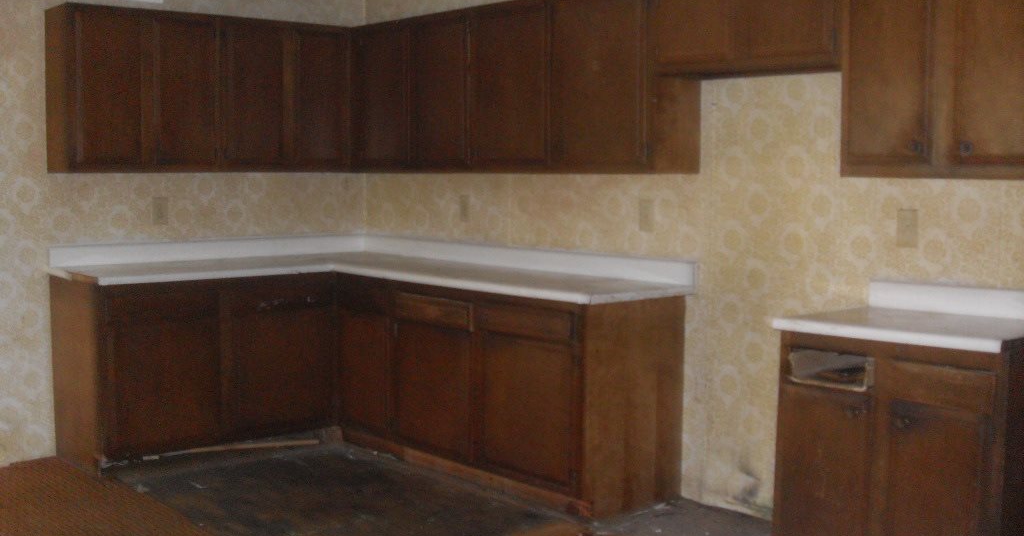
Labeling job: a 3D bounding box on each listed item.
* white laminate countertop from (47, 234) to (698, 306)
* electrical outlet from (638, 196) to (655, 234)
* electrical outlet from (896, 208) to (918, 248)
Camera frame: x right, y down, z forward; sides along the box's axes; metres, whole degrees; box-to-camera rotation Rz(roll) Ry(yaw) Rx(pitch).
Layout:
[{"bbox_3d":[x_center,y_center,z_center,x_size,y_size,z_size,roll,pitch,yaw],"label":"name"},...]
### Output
[{"bbox_3d":[-0.725,0.008,4.943,1.826,0.133,2.455,-4,6,-42],"label":"white laminate countertop"},{"bbox_3d":[0.593,-0.232,4.811,0.010,0.130,0.078,-4,6,-42],"label":"electrical outlet"},{"bbox_3d":[1.409,-0.140,3.898,0.010,0.128,0.076,-4,6,-42],"label":"electrical outlet"}]

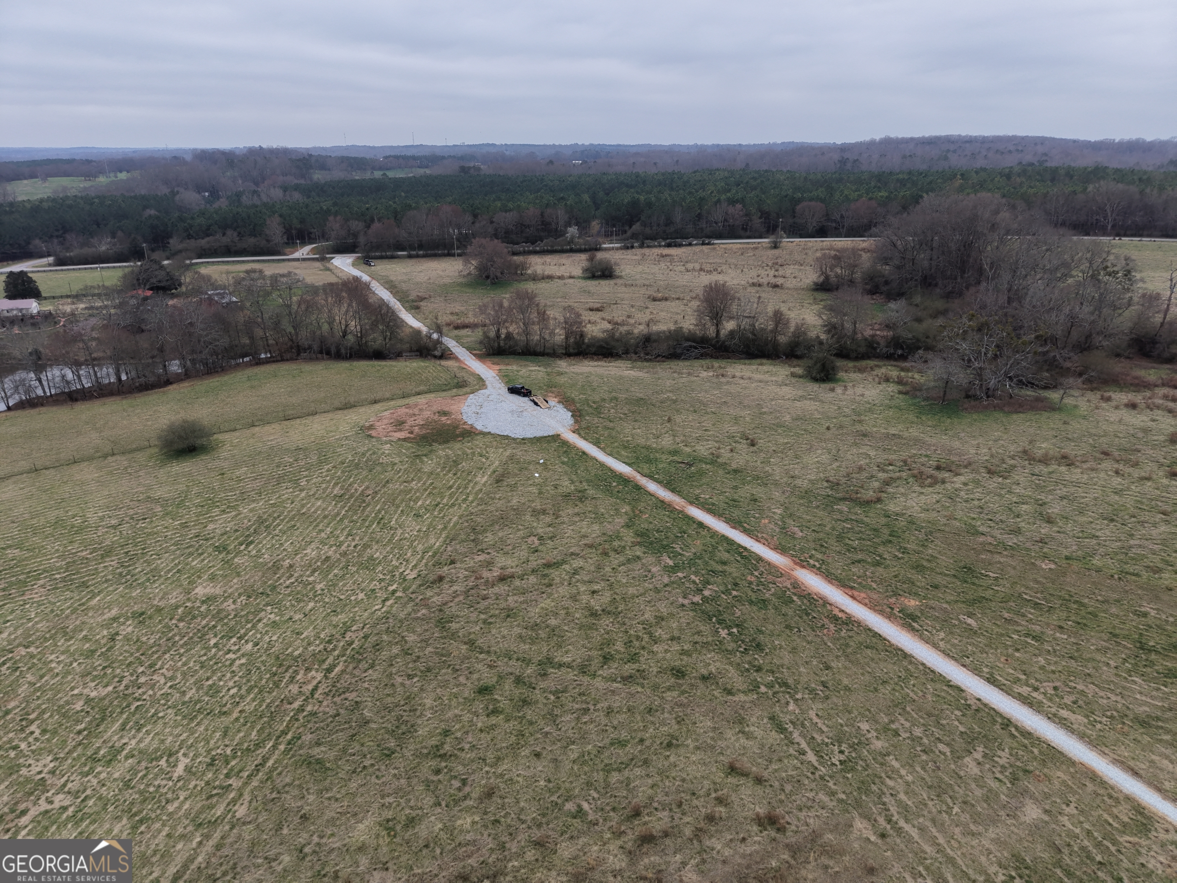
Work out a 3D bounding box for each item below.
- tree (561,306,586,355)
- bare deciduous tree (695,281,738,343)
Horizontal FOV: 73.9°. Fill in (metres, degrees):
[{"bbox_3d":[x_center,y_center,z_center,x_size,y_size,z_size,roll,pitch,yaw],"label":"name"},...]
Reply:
[{"bbox_3d":[-4.020,-29.980,211.270,6.710,13.370,6.710,0,21,0],"label":"tree"},{"bbox_3d":[36.020,-35.700,217.250,11.750,17.620,11.750,0,21,0],"label":"bare deciduous tree"}]

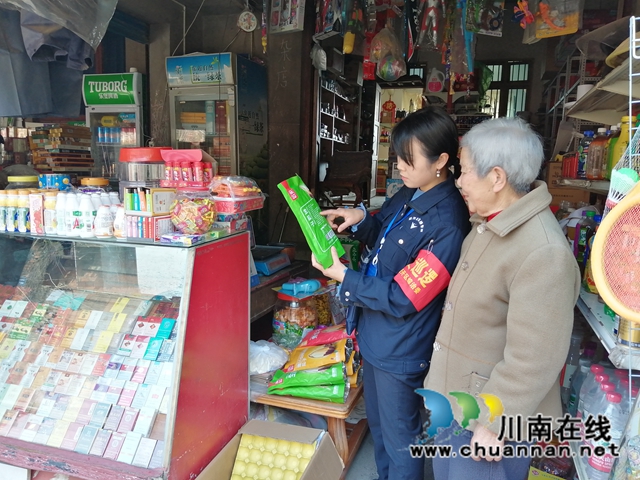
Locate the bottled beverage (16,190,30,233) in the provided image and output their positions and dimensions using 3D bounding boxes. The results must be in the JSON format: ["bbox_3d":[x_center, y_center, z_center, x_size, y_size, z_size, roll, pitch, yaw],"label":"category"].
[{"bbox_3d":[-1.064,-0.107,1.717,0.043,0.149,0.043,4,9,13],"label":"bottled beverage"}]

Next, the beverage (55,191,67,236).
[{"bbox_3d":[-0.909,-0.091,1.675,0.050,0.147,0.050,4,10,17],"label":"beverage"}]

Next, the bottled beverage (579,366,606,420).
[{"bbox_3d":[0.824,0.496,1.449,0.064,0.226,0.064,5,9,19],"label":"bottled beverage"}]

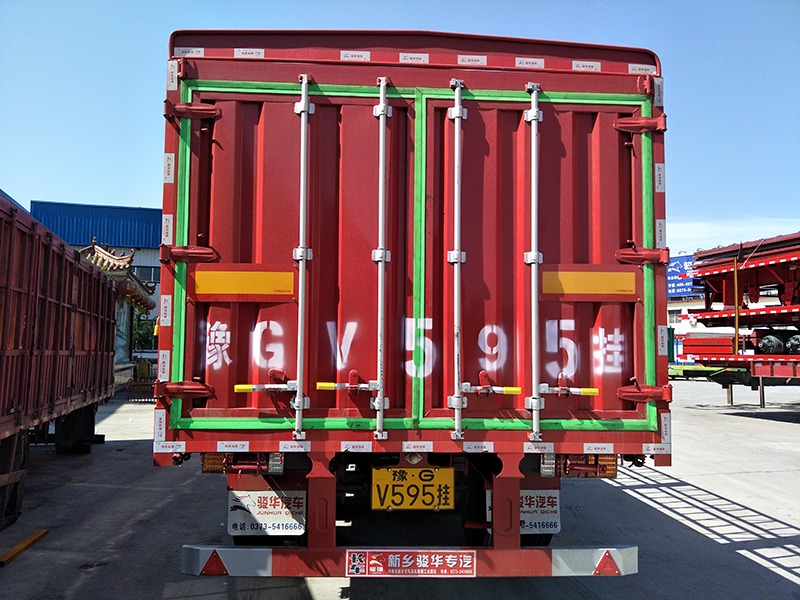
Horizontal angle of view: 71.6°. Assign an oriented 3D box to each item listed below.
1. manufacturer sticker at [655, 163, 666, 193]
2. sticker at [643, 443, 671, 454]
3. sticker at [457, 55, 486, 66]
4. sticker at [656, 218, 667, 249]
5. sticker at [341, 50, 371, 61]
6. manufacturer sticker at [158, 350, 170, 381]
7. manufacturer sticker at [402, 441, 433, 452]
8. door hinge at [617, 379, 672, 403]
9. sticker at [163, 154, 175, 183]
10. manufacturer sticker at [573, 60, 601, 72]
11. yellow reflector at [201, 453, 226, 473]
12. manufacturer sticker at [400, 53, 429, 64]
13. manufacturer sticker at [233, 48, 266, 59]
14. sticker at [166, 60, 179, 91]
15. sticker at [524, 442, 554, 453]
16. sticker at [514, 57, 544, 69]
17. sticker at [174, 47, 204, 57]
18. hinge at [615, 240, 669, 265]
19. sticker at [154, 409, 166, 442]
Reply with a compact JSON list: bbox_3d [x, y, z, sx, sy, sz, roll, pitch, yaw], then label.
[{"bbox_3d":[1.335,-0.629,2.852,0.050,0.150,0.010,1,-3,-3],"label":"manufacturer sticker"},{"bbox_3d":[1.283,0.743,2.765,0.145,0.050,0.006,1,-3,-3],"label":"sticker"},{"bbox_3d":[0.373,-1.226,2.845,0.150,0.052,0.010,1,-3,-2],"label":"sticker"},{"bbox_3d":[1.335,-0.338,2.837,0.050,0.150,0.010,1,-3,-3],"label":"sticker"},{"bbox_3d":[-0.227,-1.247,2.836,0.150,0.050,0.006,1,-3,-3],"label":"sticker"},{"bbox_3d":[-1.142,0.322,2.695,0.053,0.150,0.010,1,-3,-2],"label":"manufacturer sticker"},{"bbox_3d":[0.088,0.719,2.710,0.150,0.050,0.006,1,-3,-3],"label":"manufacturer sticker"},{"bbox_3d":[1.218,0.466,2.755,0.270,0.090,0.070,1,-3,-2],"label":"door hinge"},{"bbox_3d":[-1.139,-0.650,2.745,0.050,0.150,0.006,1,-3,-3],"label":"sticker"},{"bbox_3d":[0.968,-1.205,2.868,0.150,0.052,0.010,1,-3,-2],"label":"manufacturer sticker"},{"bbox_3d":[-0.934,0.821,2.801,0.135,0.110,0.050,1,-3,-2],"label":"yellow reflector"},{"bbox_3d":[0.073,-1.233,2.828,0.150,0.050,0.010,1,-3,-3],"label":"manufacturer sticker"},{"bbox_3d":[-0.762,-1.249,2.811,0.150,0.050,0.006,1,-3,-3],"label":"manufacturer sticker"},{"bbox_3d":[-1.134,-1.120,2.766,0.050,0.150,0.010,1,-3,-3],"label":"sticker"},{"bbox_3d":[0.688,0.732,2.738,0.150,0.050,0.006,1,-3,-3],"label":"sticker"},{"bbox_3d":[0.671,-1.218,2.857,0.150,0.052,0.010,1,-3,-2],"label":"sticker"},{"bbox_3d":[-1.057,-1.243,2.786,0.150,0.052,0.010,1,-3,-2],"label":"sticker"},{"bbox_3d":[1.221,-0.219,2.793,0.270,0.090,0.070,1,-3,-2],"label":"hinge"},{"bbox_3d":[-1.156,0.604,2.671,0.050,0.150,0.010,1,-3,-3],"label":"sticker"}]

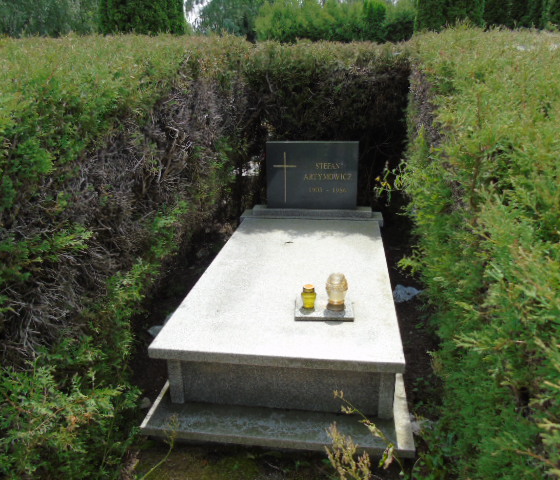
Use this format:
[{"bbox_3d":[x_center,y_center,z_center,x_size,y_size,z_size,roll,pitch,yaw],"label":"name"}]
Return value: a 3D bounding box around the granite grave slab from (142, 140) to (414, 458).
[{"bbox_3d":[0.098,0.049,2.610,1.102,0.920,1.994,1,20,8],"label":"granite grave slab"}]

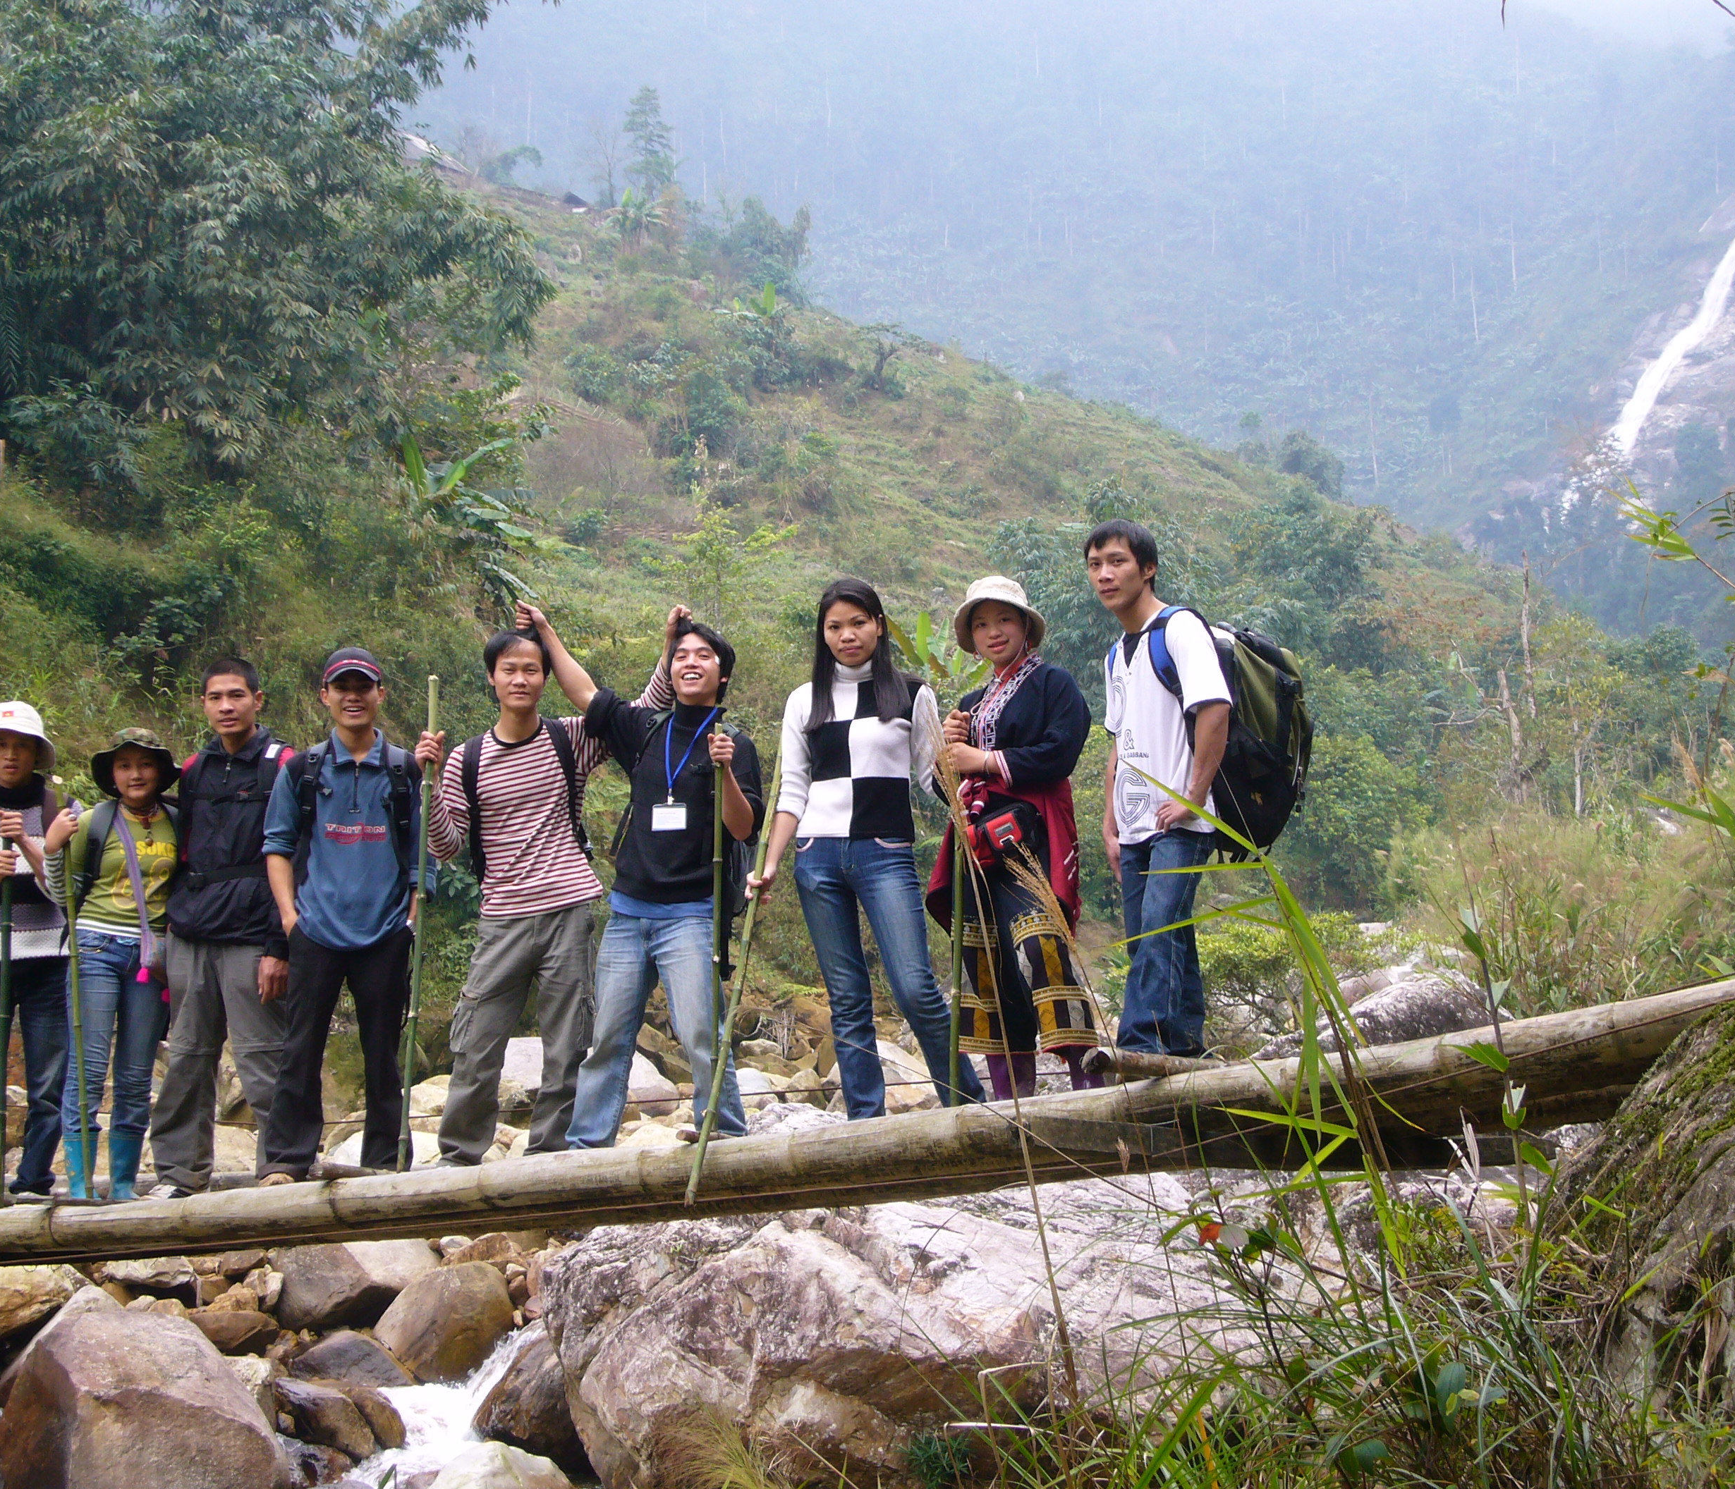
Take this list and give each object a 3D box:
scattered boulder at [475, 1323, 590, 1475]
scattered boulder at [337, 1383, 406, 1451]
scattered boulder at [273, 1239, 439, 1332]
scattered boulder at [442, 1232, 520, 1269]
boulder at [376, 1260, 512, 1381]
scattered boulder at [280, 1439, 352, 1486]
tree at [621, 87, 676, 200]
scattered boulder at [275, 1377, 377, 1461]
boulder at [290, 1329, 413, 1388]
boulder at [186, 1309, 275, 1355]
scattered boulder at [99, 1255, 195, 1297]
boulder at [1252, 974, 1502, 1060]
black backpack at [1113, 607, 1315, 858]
[{"bbox_3d":[-1.105,2.171,12.000,0.420,0.500,0.460,0,1,0],"label":"scattered boulder"},{"bbox_3d":[-1.642,2.214,11.900,0.250,0.240,0.260,0,1,0],"label":"scattered boulder"},{"bbox_3d":[-1.861,1.963,13.200,0.620,0.380,0.500,0,1,0],"label":"scattered boulder"},{"bbox_3d":[-1.521,1.984,14.200,0.310,0.170,0.260,0,1,0],"label":"scattered boulder"},{"bbox_3d":[-1.512,2.068,12.900,0.500,0.430,0.440,0,1,0],"label":"boulder"},{"bbox_3d":[-1.801,2.343,11.800,0.260,0.170,0.220,0,1,0],"label":"scattered boulder"},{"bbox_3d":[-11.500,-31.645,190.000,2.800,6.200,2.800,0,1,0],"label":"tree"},{"bbox_3d":[-1.755,2.182,11.700,0.340,0.270,0.310,0,1,0],"label":"scattered boulder"},{"bbox_3d":[-1.784,2.133,12.500,0.430,0.230,0.350,0,1,0],"label":"boulder"},{"bbox_3d":[-2.326,2.150,13.200,0.330,0.170,0.250,0,1,0],"label":"boulder"},{"bbox_3d":[-2.772,2.044,13.900,0.370,0.170,0.280,0,1,0],"label":"scattered boulder"},{"bbox_3d":[2.609,1.433,18.500,1.300,0.520,1.000,0,1,0],"label":"boulder"},{"bbox_3d":[1.041,-0.040,10.950,0.470,0.750,0.390,-1,1,-33],"label":"black backpack"}]

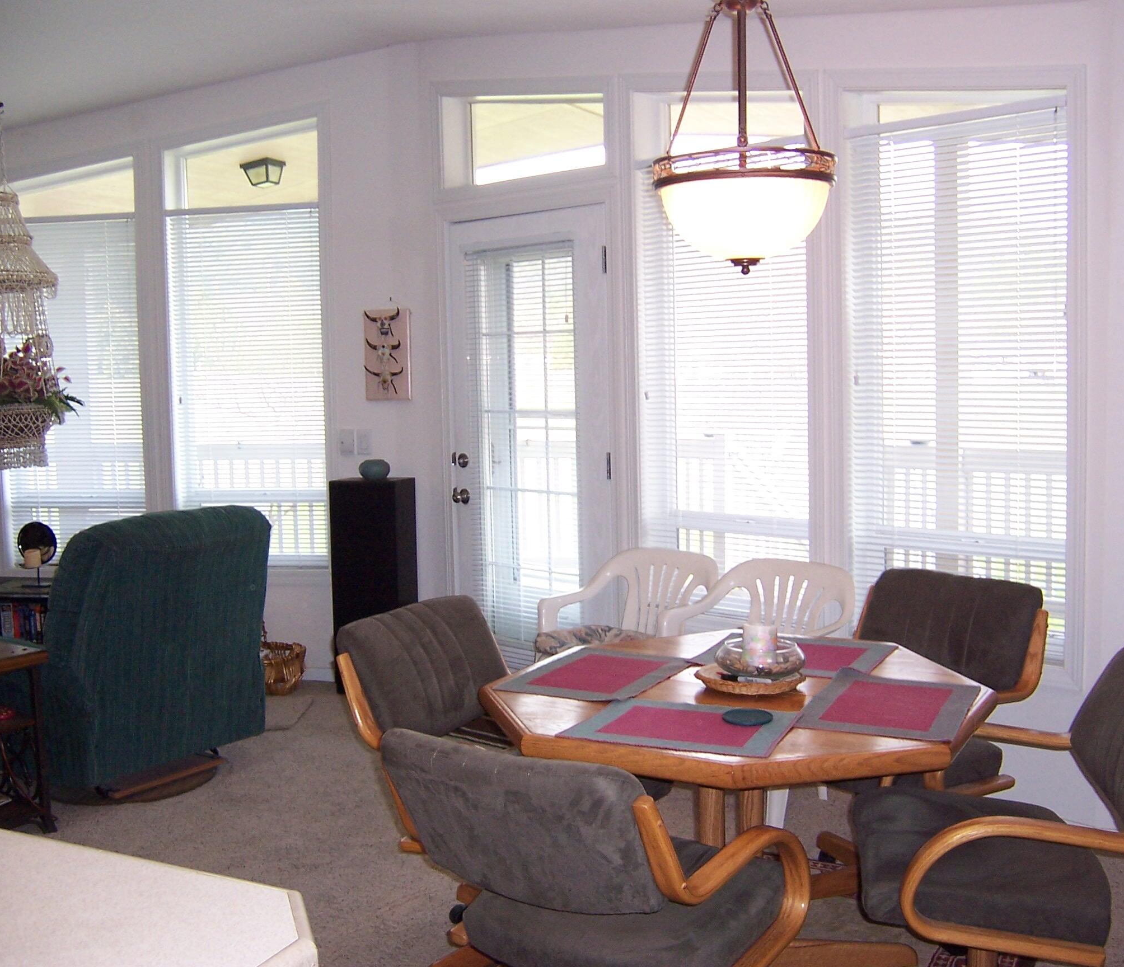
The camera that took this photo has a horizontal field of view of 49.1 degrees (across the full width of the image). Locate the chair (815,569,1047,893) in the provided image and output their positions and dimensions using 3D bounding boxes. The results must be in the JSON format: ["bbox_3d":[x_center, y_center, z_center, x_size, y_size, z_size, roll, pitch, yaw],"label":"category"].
[{"bbox_3d":[0.904,0.694,3.315,0.620,0.850,0.600,-6,7,-39],"label":"chair"}]

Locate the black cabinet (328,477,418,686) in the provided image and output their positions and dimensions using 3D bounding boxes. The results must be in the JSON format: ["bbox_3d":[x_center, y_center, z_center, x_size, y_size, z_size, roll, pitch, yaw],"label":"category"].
[{"bbox_3d":[-0.851,0.463,5.608,0.310,0.965,0.240,0,5,13],"label":"black cabinet"}]

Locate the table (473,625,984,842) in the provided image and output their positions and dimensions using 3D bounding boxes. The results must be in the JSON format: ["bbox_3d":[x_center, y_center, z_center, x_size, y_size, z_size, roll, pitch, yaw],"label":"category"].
[{"bbox_3d":[0.395,0.815,2.761,1.060,0.735,1.060,-3,5,-14],"label":"table"}]

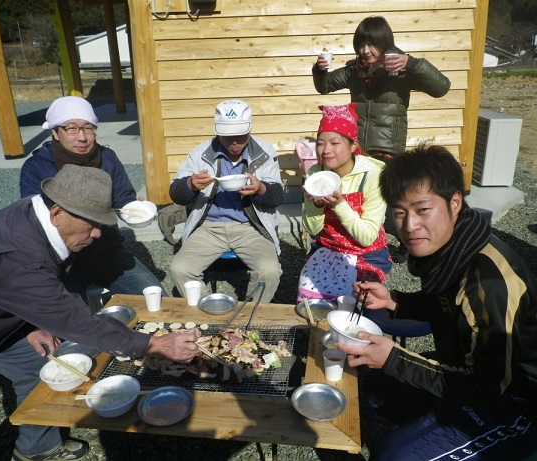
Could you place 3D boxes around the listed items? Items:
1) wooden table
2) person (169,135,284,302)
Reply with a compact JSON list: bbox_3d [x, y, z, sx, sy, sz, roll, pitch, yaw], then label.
[{"bbox_3d":[-0.204,0.622,1.827,1.030,0.390,0.765,1,20,7],"label":"wooden table"},{"bbox_3d":[-0.191,-0.030,2.513,0.580,1.130,0.740,-2,20,-2],"label":"person"}]

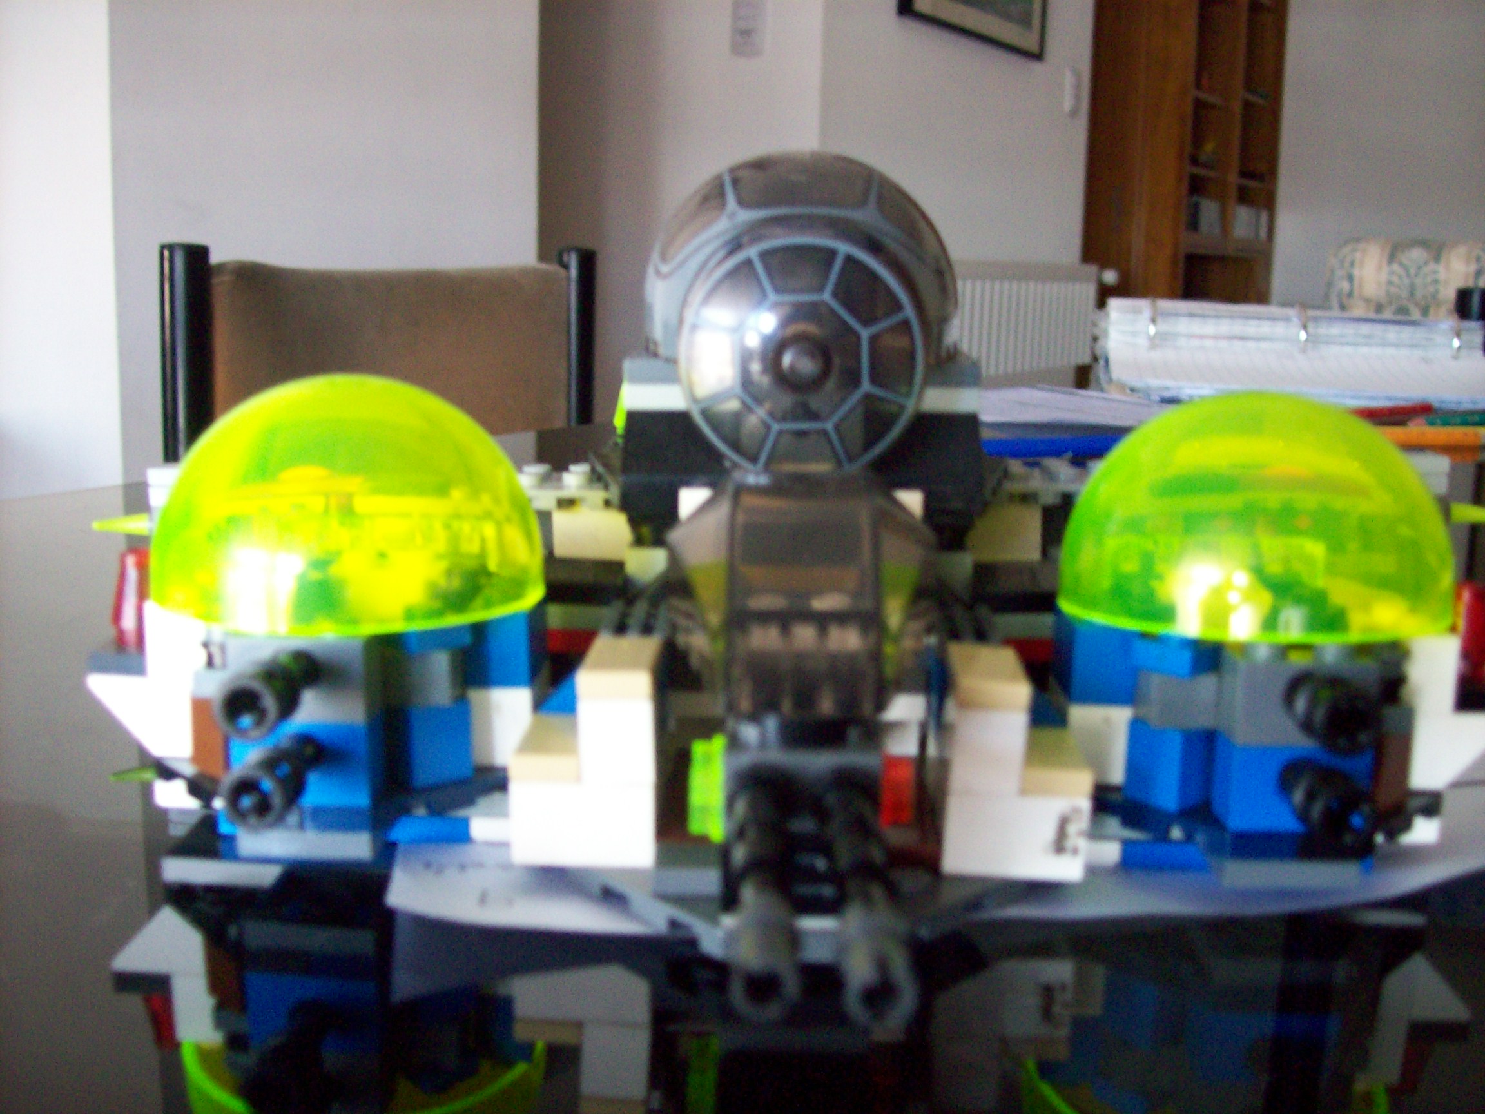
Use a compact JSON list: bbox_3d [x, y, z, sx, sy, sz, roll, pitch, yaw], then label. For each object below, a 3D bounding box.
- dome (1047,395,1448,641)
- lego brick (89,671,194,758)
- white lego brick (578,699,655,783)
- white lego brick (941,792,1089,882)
[{"bbox_3d":[0.065,-0.007,0.196,0.048,0.028,0.048,1,10,1],"label":"dome"},{"bbox_3d":[-0.072,0.018,0.189,0.016,0.010,0.008,1,10,1],"label":"lego brick"},{"bbox_3d":[-0.013,0.018,0.175,0.008,0.010,0.016,0,11,3],"label":"white lego brick"},{"bbox_3d":[0.031,0.029,0.178,0.016,0.010,0.016,3,11,2],"label":"white lego brick"}]

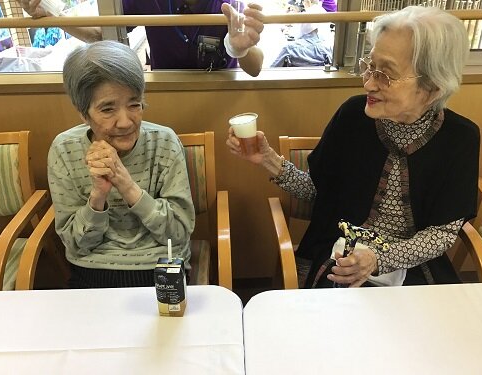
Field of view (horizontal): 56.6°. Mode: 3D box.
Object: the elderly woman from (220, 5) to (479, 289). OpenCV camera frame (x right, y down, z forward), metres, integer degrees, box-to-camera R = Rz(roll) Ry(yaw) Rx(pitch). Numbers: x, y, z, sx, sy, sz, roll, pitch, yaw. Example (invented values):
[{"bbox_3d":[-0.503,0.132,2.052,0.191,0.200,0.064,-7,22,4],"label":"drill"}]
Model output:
[{"bbox_3d":[0.267,0.151,1.251,0.600,1.210,0.620,3,24,7],"label":"elderly woman"}]

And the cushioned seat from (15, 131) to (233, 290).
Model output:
[{"bbox_3d":[-0.302,0.278,1.474,0.560,0.810,0.570,-2,24,-2],"label":"cushioned seat"}]

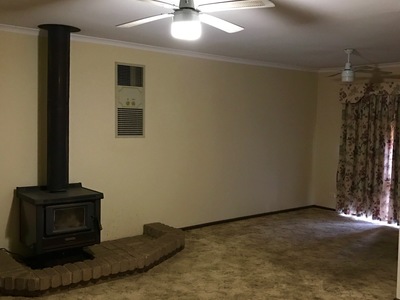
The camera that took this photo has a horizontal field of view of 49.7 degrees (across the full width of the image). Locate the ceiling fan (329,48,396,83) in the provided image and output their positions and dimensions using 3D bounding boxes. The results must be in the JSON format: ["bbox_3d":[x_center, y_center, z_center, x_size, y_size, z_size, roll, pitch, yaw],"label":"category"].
[{"bbox_3d":[1.839,-1.034,5.342,1.100,0.410,1.100,1,4,-9],"label":"ceiling fan"}]

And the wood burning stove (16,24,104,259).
[{"bbox_3d":[-1.411,-0.077,4.310,0.690,2.290,0.630,-2,5,-39],"label":"wood burning stove"}]

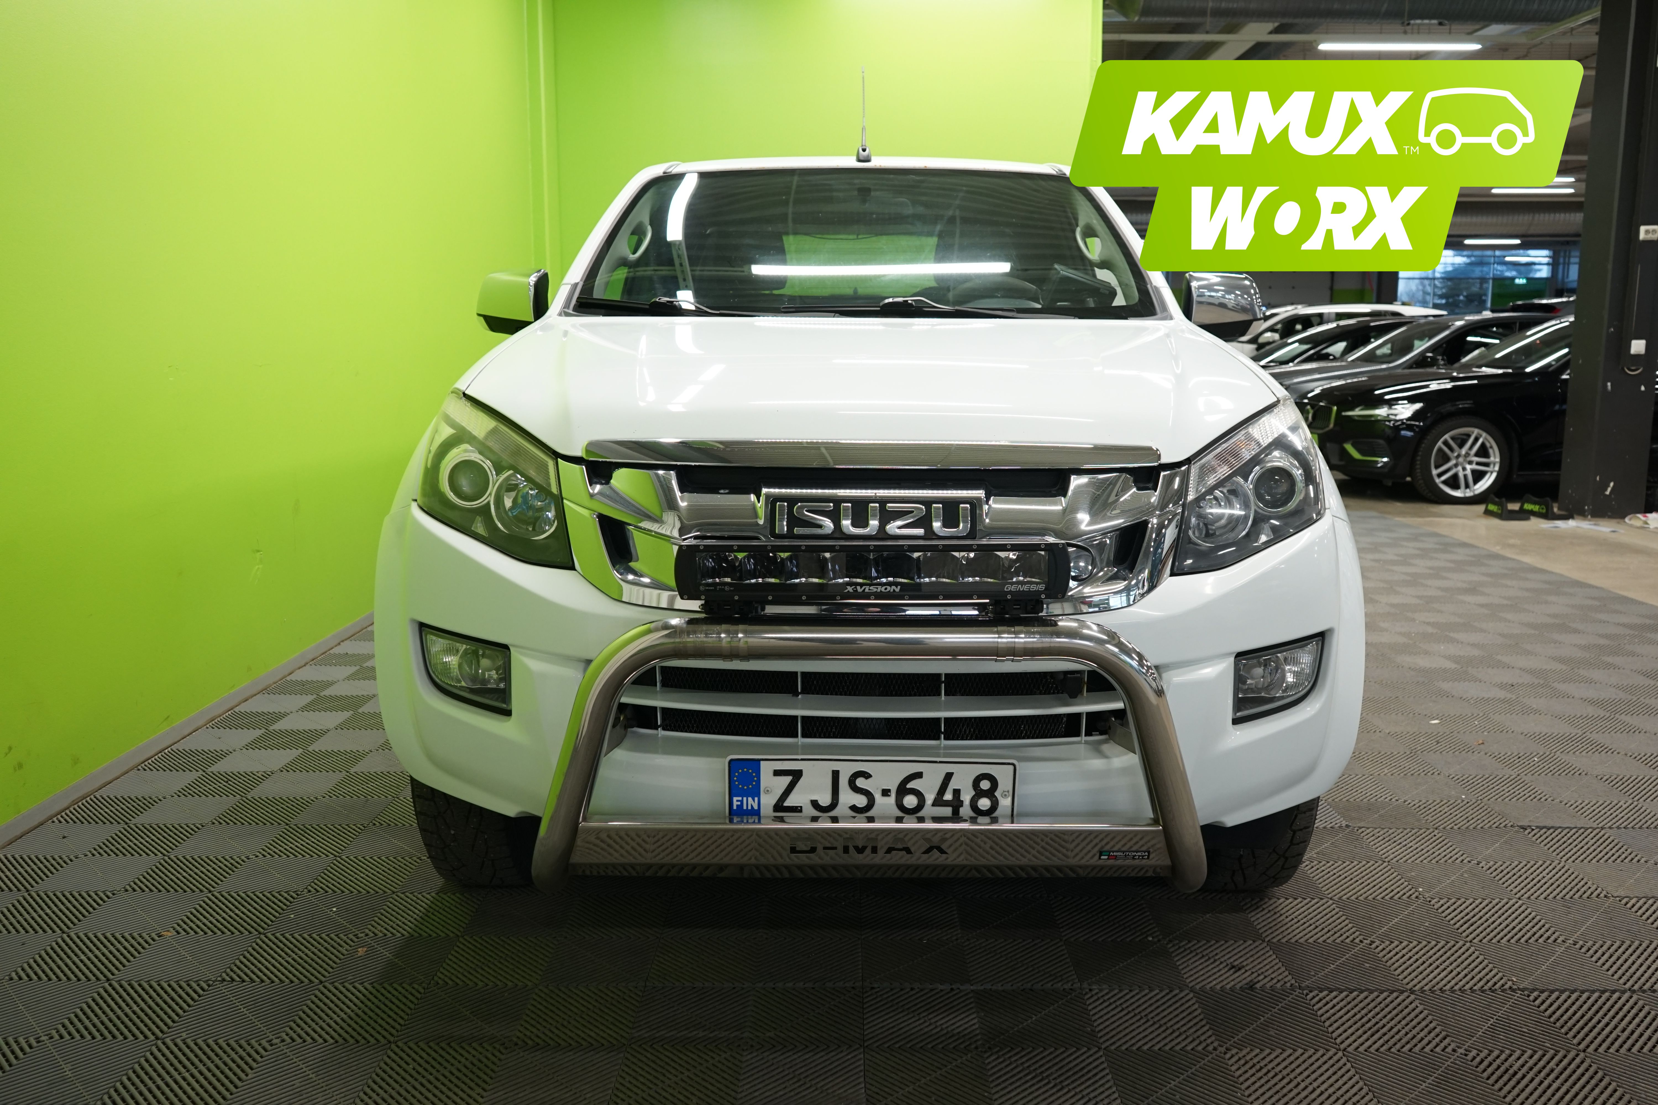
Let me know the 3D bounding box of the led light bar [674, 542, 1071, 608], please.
[{"bbox_3d":[0.060,0.027,1.821,0.555,0.090,0.085,0,9,1],"label":"led light bar"}]

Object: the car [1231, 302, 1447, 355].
[{"bbox_3d":[6.172,-2.430,17.425,4.400,1.640,1.820,0,9,-1],"label":"car"}]

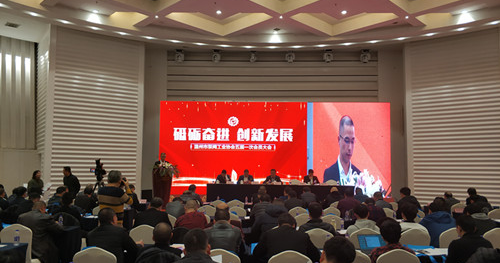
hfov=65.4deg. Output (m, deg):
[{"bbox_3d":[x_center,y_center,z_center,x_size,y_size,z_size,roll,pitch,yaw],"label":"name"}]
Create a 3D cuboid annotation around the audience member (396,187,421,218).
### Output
[{"bbox_3d":[3.426,1.941,8.702,0.520,1.340,0.800,3,-6,-25],"label":"audience member"}]

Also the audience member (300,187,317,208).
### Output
[{"bbox_3d":[1.529,2.132,10.340,0.480,1.260,0.800,0,-6,0],"label":"audience member"}]

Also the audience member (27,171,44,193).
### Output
[{"bbox_3d":[-5.463,1.806,9.868,0.380,1.620,0.460,-1,-6,15],"label":"audience member"}]

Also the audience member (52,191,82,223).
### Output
[{"bbox_3d":[-3.253,1.714,6.865,0.540,1.260,0.780,-1,-6,12],"label":"audience member"}]

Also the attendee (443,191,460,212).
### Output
[{"bbox_3d":[4.925,2.061,9.449,0.540,1.220,0.750,1,-5,-12],"label":"attendee"}]

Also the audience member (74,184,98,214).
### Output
[{"bbox_3d":[-3.697,1.936,8.757,0.560,1.340,0.750,-1,-5,8],"label":"audience member"}]

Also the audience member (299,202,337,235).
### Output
[{"bbox_3d":[1.008,1.686,5.768,0.570,1.280,0.750,0,-5,0],"label":"audience member"}]

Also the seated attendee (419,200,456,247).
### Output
[{"bbox_3d":[2.823,1.691,5.818,0.570,1.280,0.750,0,-5,-5],"label":"seated attendee"}]

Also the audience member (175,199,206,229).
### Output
[{"bbox_3d":[-0.843,1.597,5.471,0.520,1.260,0.800,0,-6,3],"label":"audience member"}]

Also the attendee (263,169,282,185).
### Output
[{"bbox_3d":[0.801,1.984,13.570,0.580,1.250,0.750,0,-6,0],"label":"attendee"}]

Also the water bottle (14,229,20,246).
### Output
[{"bbox_3d":[-3.087,1.411,5.171,0.065,0.215,0.065,0,-5,0],"label":"water bottle"}]

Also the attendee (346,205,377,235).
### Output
[{"bbox_3d":[1.628,1.682,5.692,0.500,1.230,0.800,0,-6,0],"label":"attendee"}]

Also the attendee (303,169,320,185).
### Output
[{"bbox_3d":[1.943,1.829,12.282,0.520,1.250,0.720,0,-6,0],"label":"attendee"}]

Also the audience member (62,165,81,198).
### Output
[{"bbox_3d":[-4.493,1.801,9.766,0.400,1.720,0.500,4,-7,-34],"label":"audience member"}]

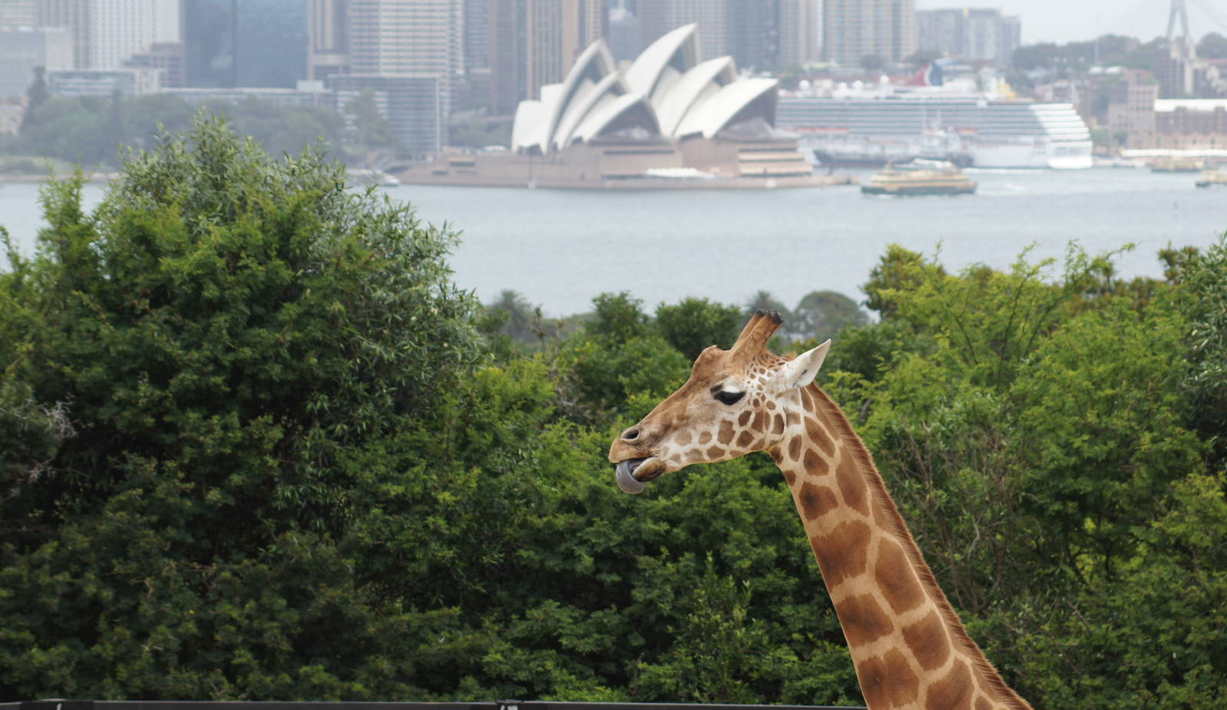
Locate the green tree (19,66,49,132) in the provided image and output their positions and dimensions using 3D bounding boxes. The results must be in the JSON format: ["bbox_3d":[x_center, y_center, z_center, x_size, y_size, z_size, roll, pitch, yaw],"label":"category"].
[{"bbox_3d":[-270.320,-118.680,2860.000,14.000,32.180,14.000,0,3,0],"label":"green tree"}]

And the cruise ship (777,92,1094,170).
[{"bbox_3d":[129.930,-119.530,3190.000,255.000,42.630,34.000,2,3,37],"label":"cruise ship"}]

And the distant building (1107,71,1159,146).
[{"bbox_3d":[273.470,-128.480,3230.000,24.000,41.400,24.000,1,3,27],"label":"distant building"}]

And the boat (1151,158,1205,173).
[{"bbox_3d":[271.440,-91.180,2950.000,25.500,7.150,9.500,0,3,-3],"label":"boat"}]

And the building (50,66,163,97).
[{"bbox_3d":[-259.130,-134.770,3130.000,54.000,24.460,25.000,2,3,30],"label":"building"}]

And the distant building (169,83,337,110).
[{"bbox_3d":[-179.660,-123.150,3060.000,95.000,23.910,22.000,2,3,37],"label":"distant building"}]

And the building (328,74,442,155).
[{"bbox_3d":[-111.500,-115.900,2990.000,42.000,42.530,36.000,3,4,44],"label":"building"}]

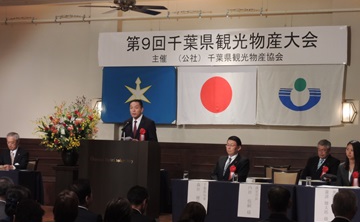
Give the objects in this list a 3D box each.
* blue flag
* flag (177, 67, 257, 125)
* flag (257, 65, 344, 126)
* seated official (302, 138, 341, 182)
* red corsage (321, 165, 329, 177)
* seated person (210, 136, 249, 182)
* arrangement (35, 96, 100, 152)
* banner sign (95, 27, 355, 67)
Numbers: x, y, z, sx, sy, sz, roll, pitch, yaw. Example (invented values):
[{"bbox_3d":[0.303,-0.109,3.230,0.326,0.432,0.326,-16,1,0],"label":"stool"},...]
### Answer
[{"bbox_3d":[-0.708,-0.272,17.646,1.460,0.980,0.030,1,-2,28],"label":"blue flag"},{"bbox_3d":[0.581,-0.266,16.970,1.460,0.990,0.030,1,-2,28],"label":"flag"},{"bbox_3d":[1.860,-0.250,16.298,1.460,0.990,0.030,1,-2,28],"label":"flag"},{"bbox_3d":[2.007,1.071,15.202,0.540,1.310,0.800,1,-2,29],"label":"seated official"},{"bbox_3d":[2.111,0.881,15.150,0.110,0.170,0.050,1,-2,29],"label":"red corsage"},{"bbox_3d":[0.596,0.979,13.900,0.520,1.310,0.800,1,-2,31],"label":"seated person"},{"bbox_3d":[-1.666,0.200,15.400,0.950,0.840,0.800,1,-2,28],"label":"arrangement"},{"bbox_3d":[0.552,-1.047,16.993,4.500,0.590,0.030,1,-2,28],"label":"banner sign"}]

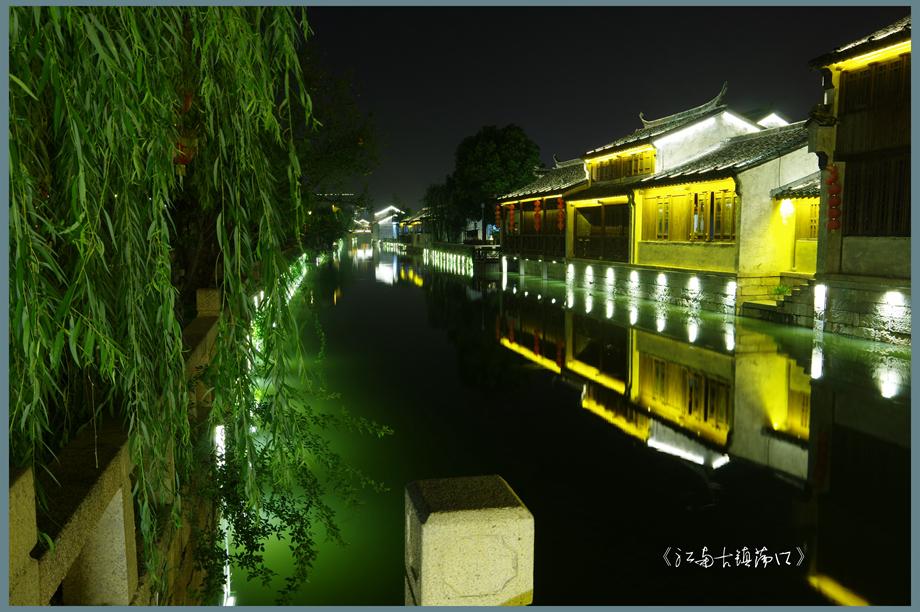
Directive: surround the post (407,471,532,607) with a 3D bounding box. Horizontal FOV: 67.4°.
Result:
[{"bbox_3d":[0.015,0.843,1.476,0.220,0.920,0.220,-2,6,-14],"label":"post"}]

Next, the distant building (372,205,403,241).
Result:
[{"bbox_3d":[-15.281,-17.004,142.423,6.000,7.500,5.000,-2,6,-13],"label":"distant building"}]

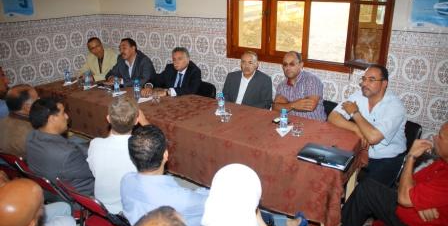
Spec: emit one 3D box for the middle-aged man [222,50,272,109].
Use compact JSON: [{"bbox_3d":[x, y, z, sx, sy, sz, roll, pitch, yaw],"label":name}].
[{"bbox_3d":[0.094,0.092,3.124,0.540,1.250,0.800,11,22,27],"label":"middle-aged man"}]

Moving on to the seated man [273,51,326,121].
[{"bbox_3d":[0.489,0.170,2.881,0.540,1.250,0.800,13,23,31],"label":"seated man"}]

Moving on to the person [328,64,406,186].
[{"bbox_3d":[1.010,0.310,2.496,0.580,1.260,0.800,15,24,36],"label":"person"}]

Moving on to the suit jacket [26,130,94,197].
[{"bbox_3d":[-1.002,0.361,2.166,0.480,0.580,0.420,13,23,31],"label":"suit jacket"}]

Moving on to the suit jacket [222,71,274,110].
[{"bbox_3d":[0.204,-0.114,3.229,0.520,0.640,0.360,11,22,27],"label":"suit jacket"}]

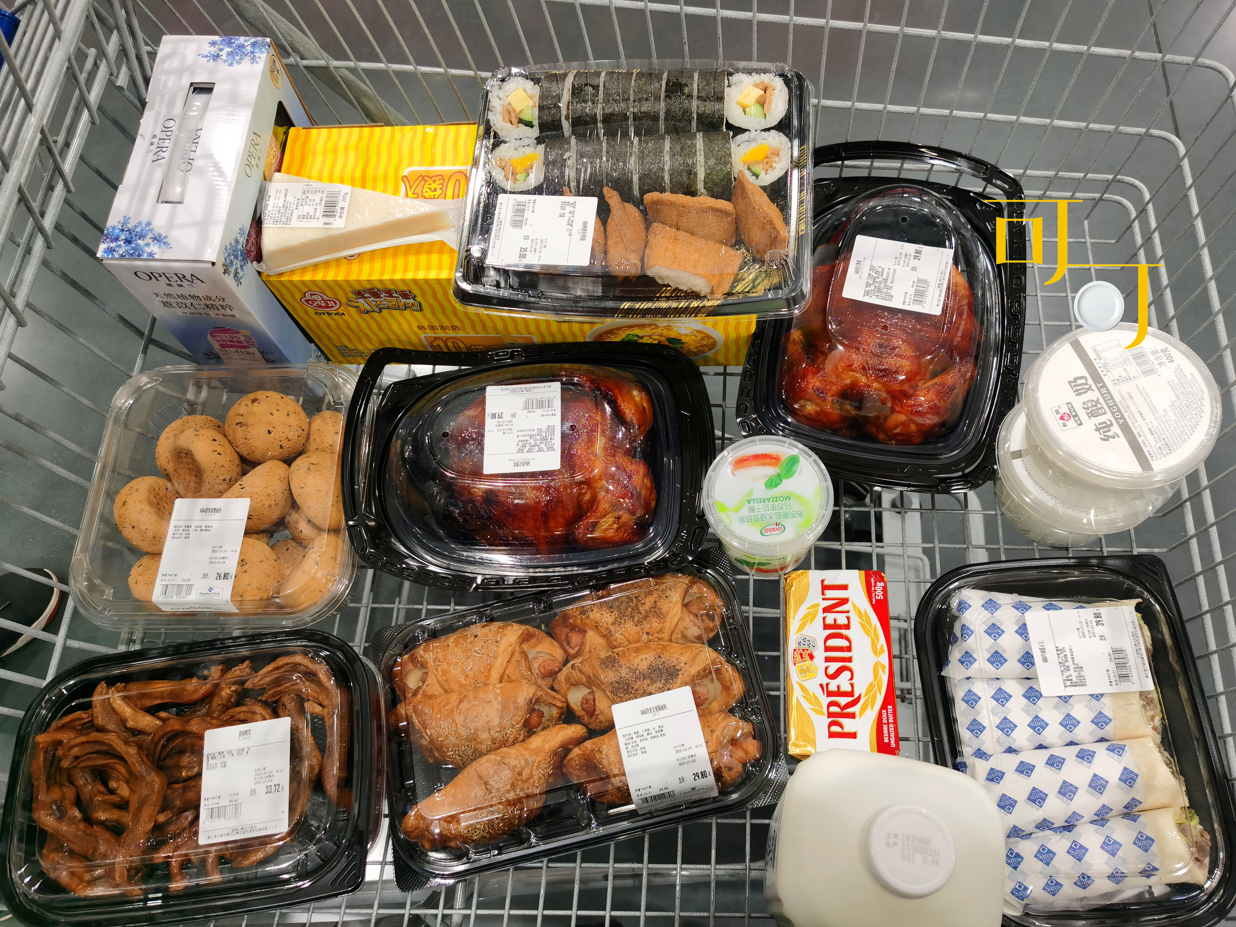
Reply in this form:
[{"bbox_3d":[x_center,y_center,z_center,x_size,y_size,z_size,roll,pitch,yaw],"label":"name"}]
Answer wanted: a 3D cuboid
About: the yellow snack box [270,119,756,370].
[{"bbox_3d":[-0.078,-0.189,0.854,0.397,0.152,0.153,0,68,6],"label":"yellow snack box"}]

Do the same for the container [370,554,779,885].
[{"bbox_3d":[-0.036,0.195,0.743,0.283,0.065,0.197,-13,68,0],"label":"container"}]

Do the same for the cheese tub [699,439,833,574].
[{"bbox_3d":[0.121,0.036,0.792,0.100,0.063,0.100,0,68,6],"label":"cheese tub"}]

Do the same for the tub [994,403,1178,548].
[{"bbox_3d":[0.369,0.002,0.783,0.135,0.060,0.135,0,68,6],"label":"tub"}]

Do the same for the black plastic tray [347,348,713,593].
[{"bbox_3d":[-0.074,0.000,0.796,0.309,0.118,0.211,-2,68,5],"label":"black plastic tray"}]

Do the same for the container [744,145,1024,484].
[{"bbox_3d":[0.226,-0.132,0.818,0.209,0.120,0.317,9,69,9],"label":"container"}]

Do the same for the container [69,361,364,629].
[{"bbox_3d":[-0.323,0.037,0.814,0.214,0.102,0.217,0,68,6],"label":"container"}]

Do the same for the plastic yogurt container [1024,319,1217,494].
[{"bbox_3d":[0.372,-0.034,0.734,0.135,0.061,0.135,0,68,6],"label":"plastic yogurt container"}]

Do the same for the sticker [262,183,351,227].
[{"bbox_3d":[-0.246,-0.203,0.759,0.073,0.003,0.041,5,69,7],"label":"sticker"}]

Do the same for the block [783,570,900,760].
[{"bbox_3d":[0.169,0.159,0.745,0.075,0.050,0.137,2,68,7],"label":"block"}]

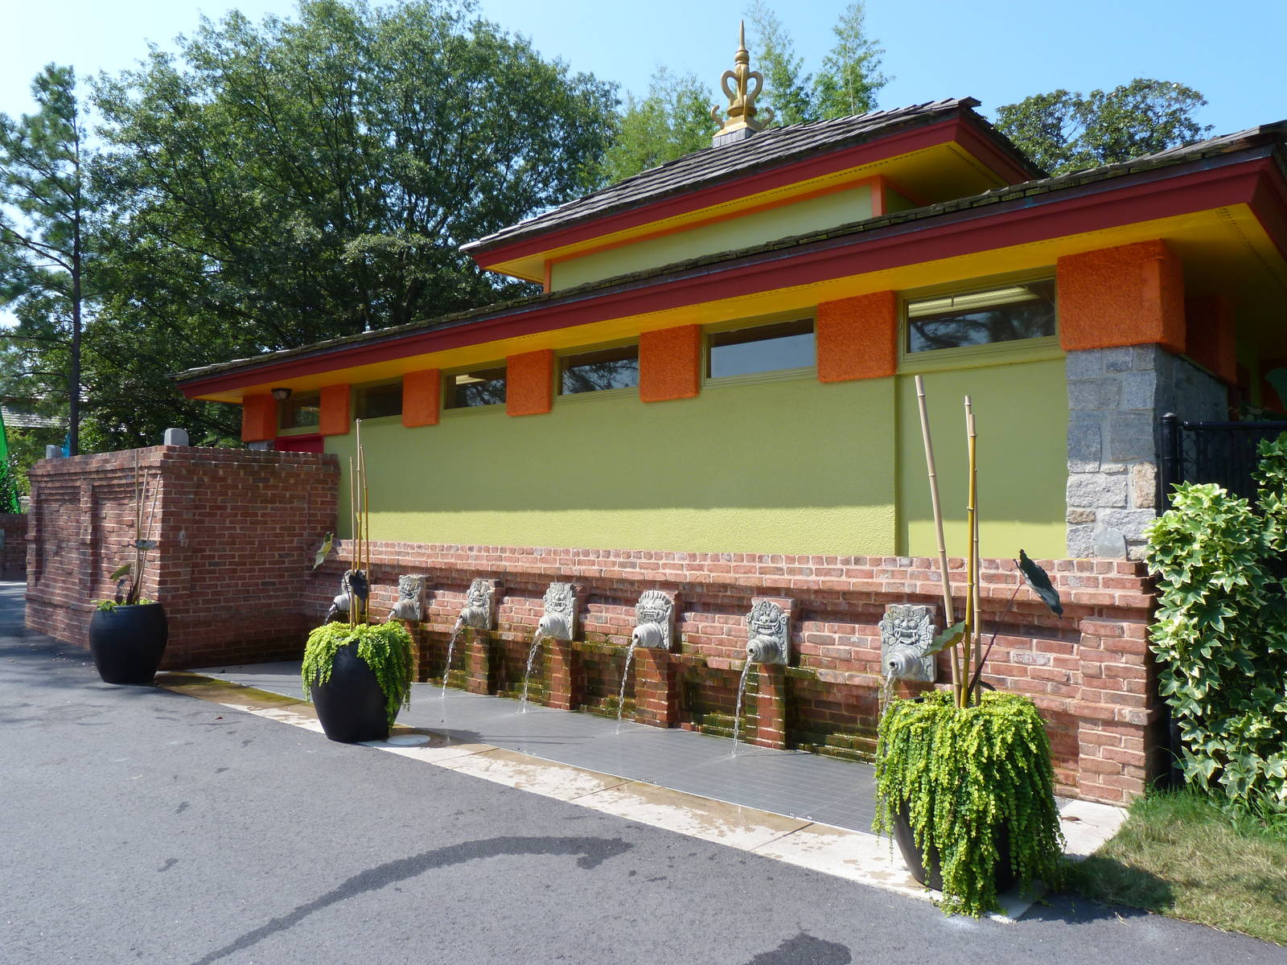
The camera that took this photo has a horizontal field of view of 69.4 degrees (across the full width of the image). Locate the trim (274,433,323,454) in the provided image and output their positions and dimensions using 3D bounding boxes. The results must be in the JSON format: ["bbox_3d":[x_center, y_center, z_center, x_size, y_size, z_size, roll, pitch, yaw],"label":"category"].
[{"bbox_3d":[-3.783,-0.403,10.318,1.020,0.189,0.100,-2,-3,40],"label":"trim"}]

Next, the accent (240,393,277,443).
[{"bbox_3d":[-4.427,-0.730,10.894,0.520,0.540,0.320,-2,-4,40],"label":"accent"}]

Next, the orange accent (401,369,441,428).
[{"bbox_3d":[-2.130,-0.798,8.997,0.550,0.530,0.080,-2,-4,40],"label":"orange accent"}]

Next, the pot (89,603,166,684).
[{"bbox_3d":[-4.430,1.382,8.030,0.600,0.650,0.600,-2,-4,40],"label":"pot"}]

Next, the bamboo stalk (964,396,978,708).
[{"bbox_3d":[1.282,0.272,3.645,0.030,1.220,0.030,-1,-2,40],"label":"bamboo stalk"}]

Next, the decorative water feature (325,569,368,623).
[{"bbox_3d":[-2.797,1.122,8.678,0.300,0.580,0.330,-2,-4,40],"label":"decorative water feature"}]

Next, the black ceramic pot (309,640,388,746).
[{"bbox_3d":[-1.825,1.295,5.970,0.600,0.660,0.600,0,-3,0],"label":"black ceramic pot"}]

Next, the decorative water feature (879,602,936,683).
[{"bbox_3d":[1.419,0.886,5.111,0.335,0.407,0.260,-2,-3,40],"label":"decorative water feature"}]

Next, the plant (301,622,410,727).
[{"bbox_3d":[-1.817,1.192,5.960,0.680,0.610,0.680,0,-3,0],"label":"plant"}]

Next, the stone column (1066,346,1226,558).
[{"bbox_3d":[2.965,-0.119,5.521,0.449,1.120,1.450,-2,-4,40],"label":"stone column"}]

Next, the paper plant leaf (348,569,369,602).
[{"bbox_3d":[-1.806,0.657,5.900,0.135,0.210,0.080,1,-3,-17],"label":"paper plant leaf"}]

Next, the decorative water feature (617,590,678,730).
[{"bbox_3d":[-0.015,1.200,6.295,0.300,0.907,0.390,-2,-4,40],"label":"decorative water feature"}]

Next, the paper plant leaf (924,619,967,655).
[{"bbox_3d":[1.154,0.593,3.550,0.160,0.130,0.130,1,-3,-11],"label":"paper plant leaf"}]

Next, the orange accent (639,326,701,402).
[{"bbox_3d":[0.220,-0.866,6.883,0.547,0.507,0.090,-2,-3,40],"label":"orange accent"}]

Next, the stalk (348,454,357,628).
[{"bbox_3d":[-1.876,0.382,6.020,0.020,1.113,0.020,-4,-3,40],"label":"stalk"}]

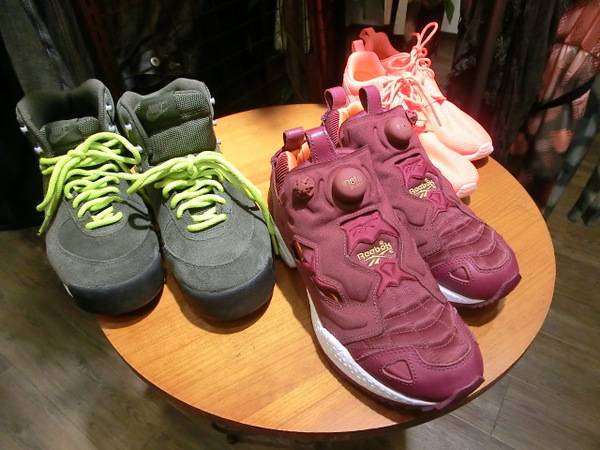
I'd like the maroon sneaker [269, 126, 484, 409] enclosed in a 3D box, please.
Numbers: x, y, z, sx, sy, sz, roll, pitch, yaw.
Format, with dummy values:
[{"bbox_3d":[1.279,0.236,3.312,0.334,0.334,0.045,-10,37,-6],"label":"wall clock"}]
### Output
[{"bbox_3d":[0.057,0.017,0.390,0.105,0.150,0.288,-22,46,-21],"label":"maroon sneaker"}]

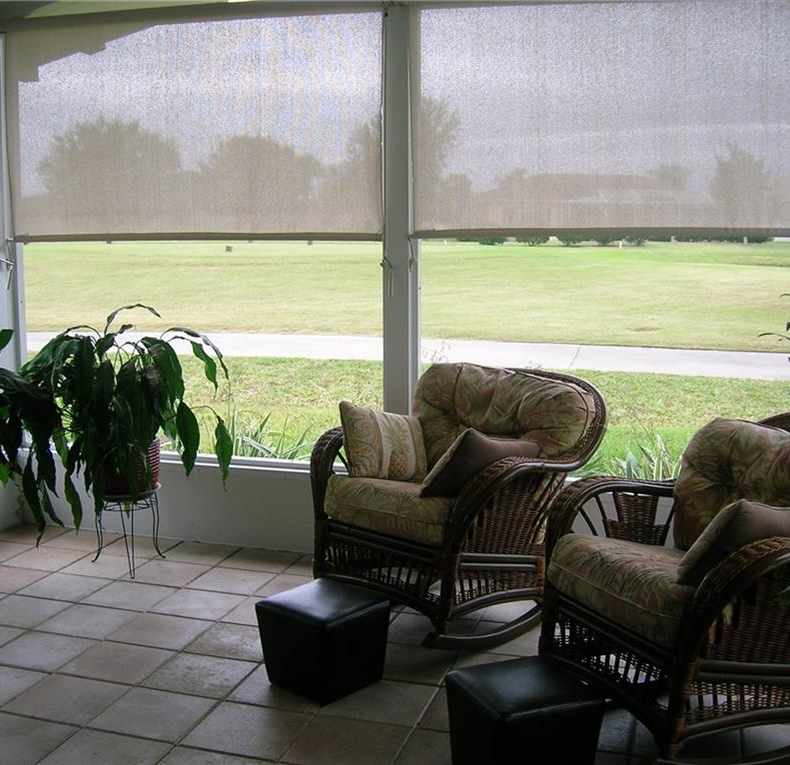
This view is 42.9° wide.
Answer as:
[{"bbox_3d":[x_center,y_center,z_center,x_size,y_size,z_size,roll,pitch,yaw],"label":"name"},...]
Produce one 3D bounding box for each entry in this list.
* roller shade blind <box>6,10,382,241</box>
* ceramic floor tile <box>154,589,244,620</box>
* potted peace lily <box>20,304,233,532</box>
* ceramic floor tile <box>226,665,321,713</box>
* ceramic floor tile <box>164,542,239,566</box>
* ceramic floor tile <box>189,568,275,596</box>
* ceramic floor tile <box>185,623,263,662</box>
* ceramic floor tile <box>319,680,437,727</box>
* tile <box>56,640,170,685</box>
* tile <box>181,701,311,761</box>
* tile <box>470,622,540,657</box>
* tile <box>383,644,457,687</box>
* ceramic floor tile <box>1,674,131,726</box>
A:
[{"bbox_3d":[-0.999,-1.194,4.775,1.950,1.030,0.050,2,8,16],"label":"roller shade blind"},{"bbox_3d":[-0.798,0.912,4.114,0.315,0.012,0.315,2,8,16],"label":"ceramic floor tile"},{"bbox_3d":[-1.164,0.152,4.355,0.900,0.941,0.850,-1,7,-15],"label":"potted peace lily"},{"bbox_3d":[-0.357,1.022,3.355,0.320,0.010,0.320,2,8,15],"label":"ceramic floor tile"},{"bbox_3d":[-0.949,0.833,4.863,0.320,0.010,0.320,2,8,15],"label":"ceramic floor tile"},{"bbox_3d":[-0.714,0.876,4.424,0.315,0.012,0.315,2,8,16],"label":"ceramic floor tile"},{"bbox_3d":[-0.583,0.972,3.754,0.320,0.010,0.320,2,8,15],"label":"ceramic floor tile"},{"bbox_3d":[-0.053,1.009,3.176,0.295,0.010,0.295,3,7,15],"label":"ceramic floor tile"},{"bbox_3d":[-0.961,0.981,3.493,0.315,0.012,0.315,2,8,16],"label":"tile"},{"bbox_3d":[-0.436,1.045,3.009,0.315,0.012,0.315,2,8,16],"label":"tile"},{"bbox_3d":[0.439,0.971,3.806,0.320,0.010,0.320,2,8,15],"label":"tile"},{"bbox_3d":[0.043,0.988,3.543,0.315,0.012,0.315,2,8,16],"label":"tile"},{"bbox_3d":[-1.012,0.989,3.121,0.295,0.010,0.295,3,7,15],"label":"ceramic floor tile"}]

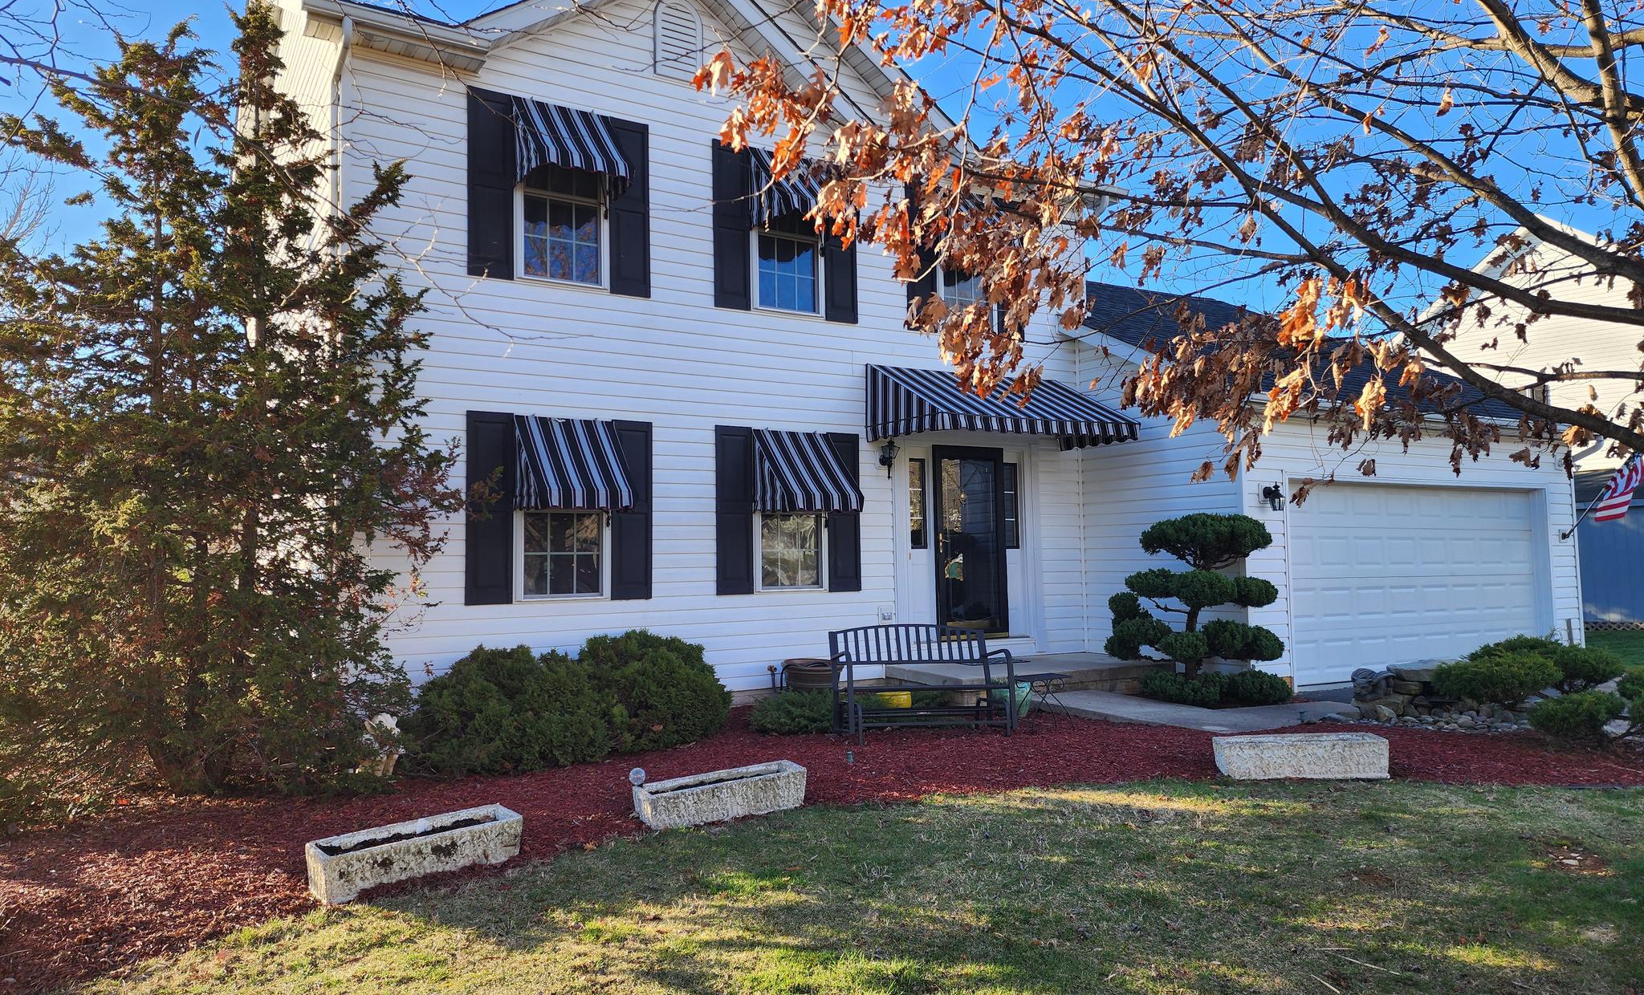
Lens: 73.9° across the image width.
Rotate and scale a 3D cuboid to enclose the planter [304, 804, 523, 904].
[{"bbox_3d":[-1.984,1.742,5.414,0.970,0.205,0.300,2,-5,-42],"label":"planter"}]

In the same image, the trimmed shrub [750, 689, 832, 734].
[{"bbox_3d":[-0.202,1.728,8.940,0.800,0.320,0.720,1,-4,-32],"label":"trimmed shrub"}]

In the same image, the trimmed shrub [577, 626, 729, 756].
[{"bbox_3d":[-1.272,1.443,8.433,1.180,0.880,1.120,-1,-4,0],"label":"trimmed shrub"}]

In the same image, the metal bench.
[{"bbox_3d":[0.809,1.453,8.666,1.280,0.850,0.710,0,-4,-13],"label":"metal bench"}]

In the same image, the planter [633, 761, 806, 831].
[{"bbox_3d":[-0.569,1.722,6.330,0.970,0.200,0.300,1,-4,-30],"label":"planter"}]

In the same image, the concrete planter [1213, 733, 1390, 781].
[{"bbox_3d":[3.015,1.638,6.885,0.970,0.215,0.290,-1,-4,6],"label":"concrete planter"}]

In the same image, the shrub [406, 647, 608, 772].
[{"bbox_3d":[-2.295,1.482,7.992,1.420,0.880,1.300,1,-4,-32],"label":"shrub"}]

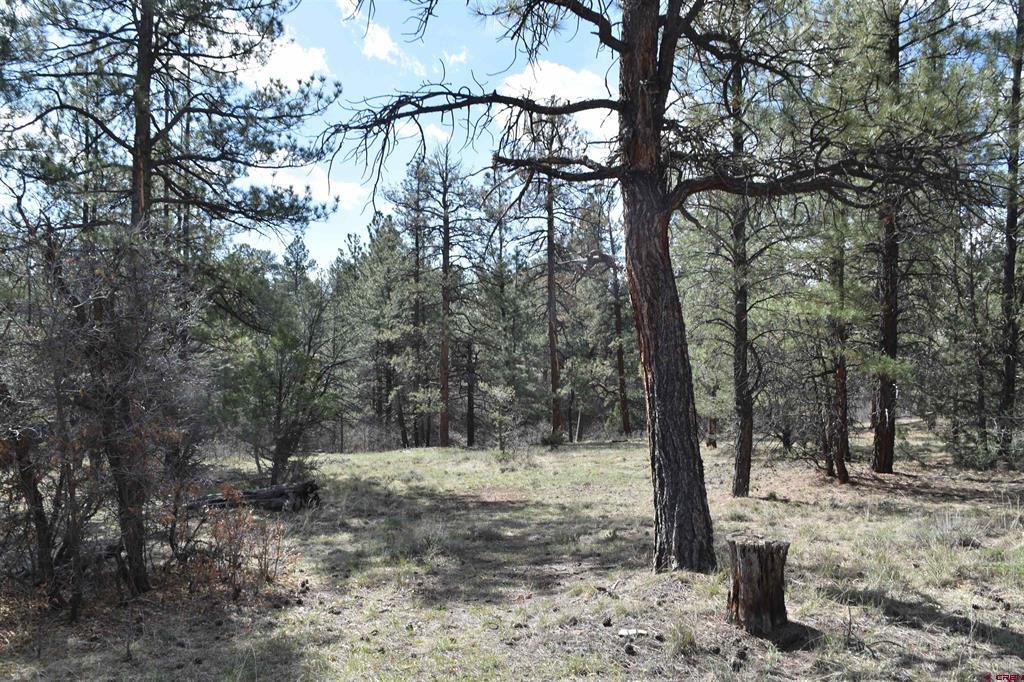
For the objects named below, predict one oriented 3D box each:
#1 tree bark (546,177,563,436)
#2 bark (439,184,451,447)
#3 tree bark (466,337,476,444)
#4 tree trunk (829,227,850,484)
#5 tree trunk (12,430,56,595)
[{"bbox_3d":[1.211,-0.954,24.300,0.370,7.460,0.320,0,-2,0],"label":"tree bark"},{"bbox_3d":[-1.820,-0.688,23.000,0.290,7.060,0.280,0,-2,0],"label":"bark"},{"bbox_3d":[-1.092,1.389,23.000,0.240,2.910,0.220,0,-2,0],"label":"tree bark"},{"bbox_3d":[5.337,0.236,13.900,0.310,4.200,0.260,0,-2,0],"label":"tree trunk"},{"bbox_3d":[-3.710,1.319,6.600,0.280,1.220,0.200,0,-2,0],"label":"tree trunk"}]

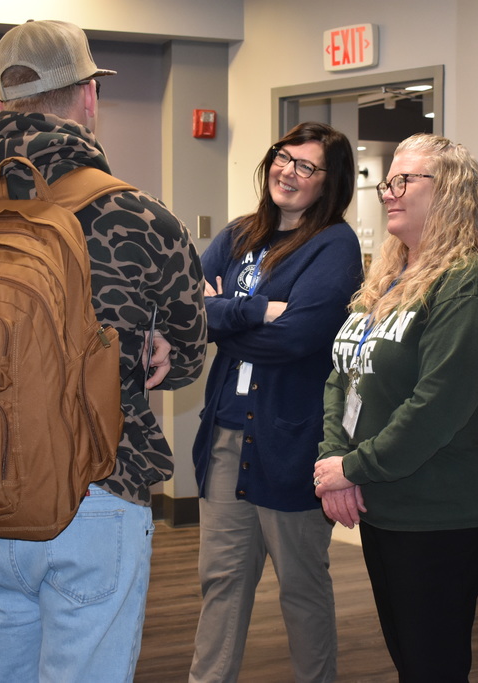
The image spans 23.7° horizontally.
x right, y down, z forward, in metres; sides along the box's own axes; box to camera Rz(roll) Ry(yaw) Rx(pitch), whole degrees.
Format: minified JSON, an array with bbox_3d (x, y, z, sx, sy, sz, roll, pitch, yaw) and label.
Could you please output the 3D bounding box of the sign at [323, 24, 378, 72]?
[{"bbox_3d":[0.518,-1.371,5.315,0.300,0.192,0.045,4,6,44],"label":"sign"}]

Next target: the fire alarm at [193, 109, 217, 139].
[{"bbox_3d":[-0.166,-1.084,5.672,0.117,0.142,0.050,-1,4,-20],"label":"fire alarm"}]

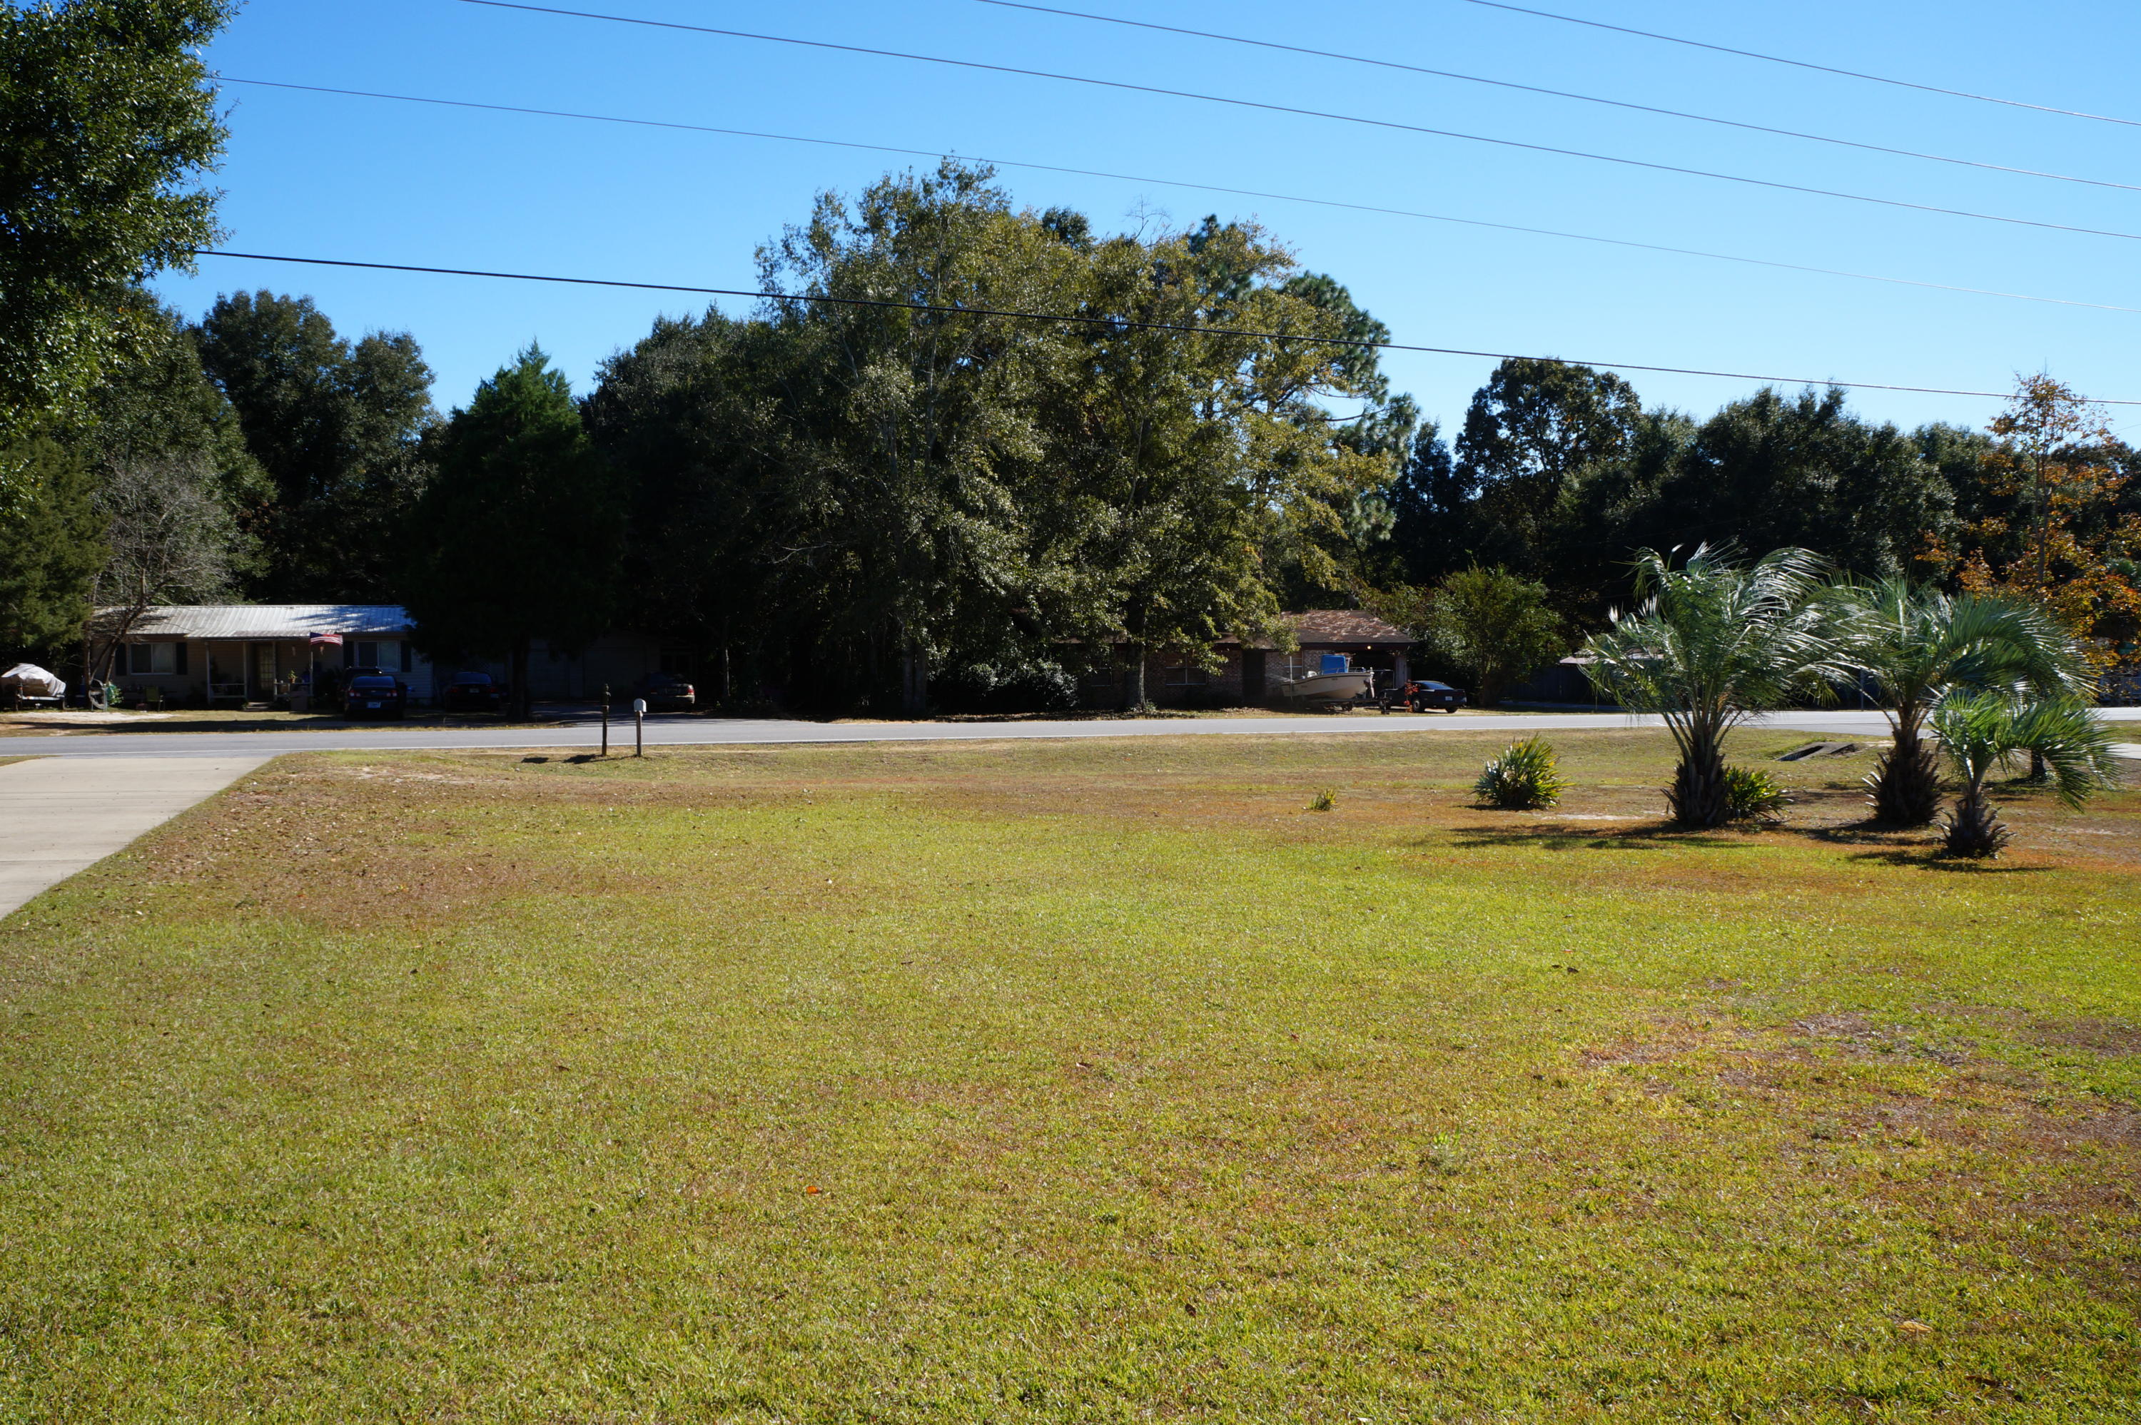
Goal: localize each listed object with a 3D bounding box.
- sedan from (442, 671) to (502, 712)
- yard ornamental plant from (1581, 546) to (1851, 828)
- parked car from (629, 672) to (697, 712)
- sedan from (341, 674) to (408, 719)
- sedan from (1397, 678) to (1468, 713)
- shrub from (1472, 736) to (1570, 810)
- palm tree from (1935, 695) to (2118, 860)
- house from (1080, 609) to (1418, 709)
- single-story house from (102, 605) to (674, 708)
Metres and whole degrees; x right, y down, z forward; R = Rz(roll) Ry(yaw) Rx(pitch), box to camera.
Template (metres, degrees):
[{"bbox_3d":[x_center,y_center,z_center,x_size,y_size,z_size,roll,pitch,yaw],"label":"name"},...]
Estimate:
[{"bbox_3d":[-22.629,-0.792,60.682,1.800,1.430,4.700,-1,2,-20],"label":"sedan"},{"bbox_3d":[6.589,-0.254,16.364,2.600,2.850,2.600,0,2,22],"label":"yard ornamental plant"},{"bbox_3d":[-15.799,-0.801,62.190,1.800,1.450,4.700,-1,2,-23],"label":"parked car"},{"bbox_3d":[-24.577,-0.537,56.573,1.830,1.490,4.950,-1,2,-23],"label":"sedan"},{"bbox_3d":[14.533,-0.721,66.945,1.780,1.320,4.600,-1,2,-16],"label":"sedan"},{"bbox_3d":[5.060,0.676,18.389,1.020,0.840,1.000,0,2,16],"label":"shrub"},{"bbox_3d":[8.180,0.521,13.682,1.450,1.400,1.420,0,2,31],"label":"palm tree"},{"bbox_3d":[5.632,-2.303,71.037,16.529,4.100,9.500,-1,2,-20],"label":"house"},{"bbox_3d":[-25.583,-2.297,62.844,20.224,3.900,10.500,-1,2,-22],"label":"single-story house"}]

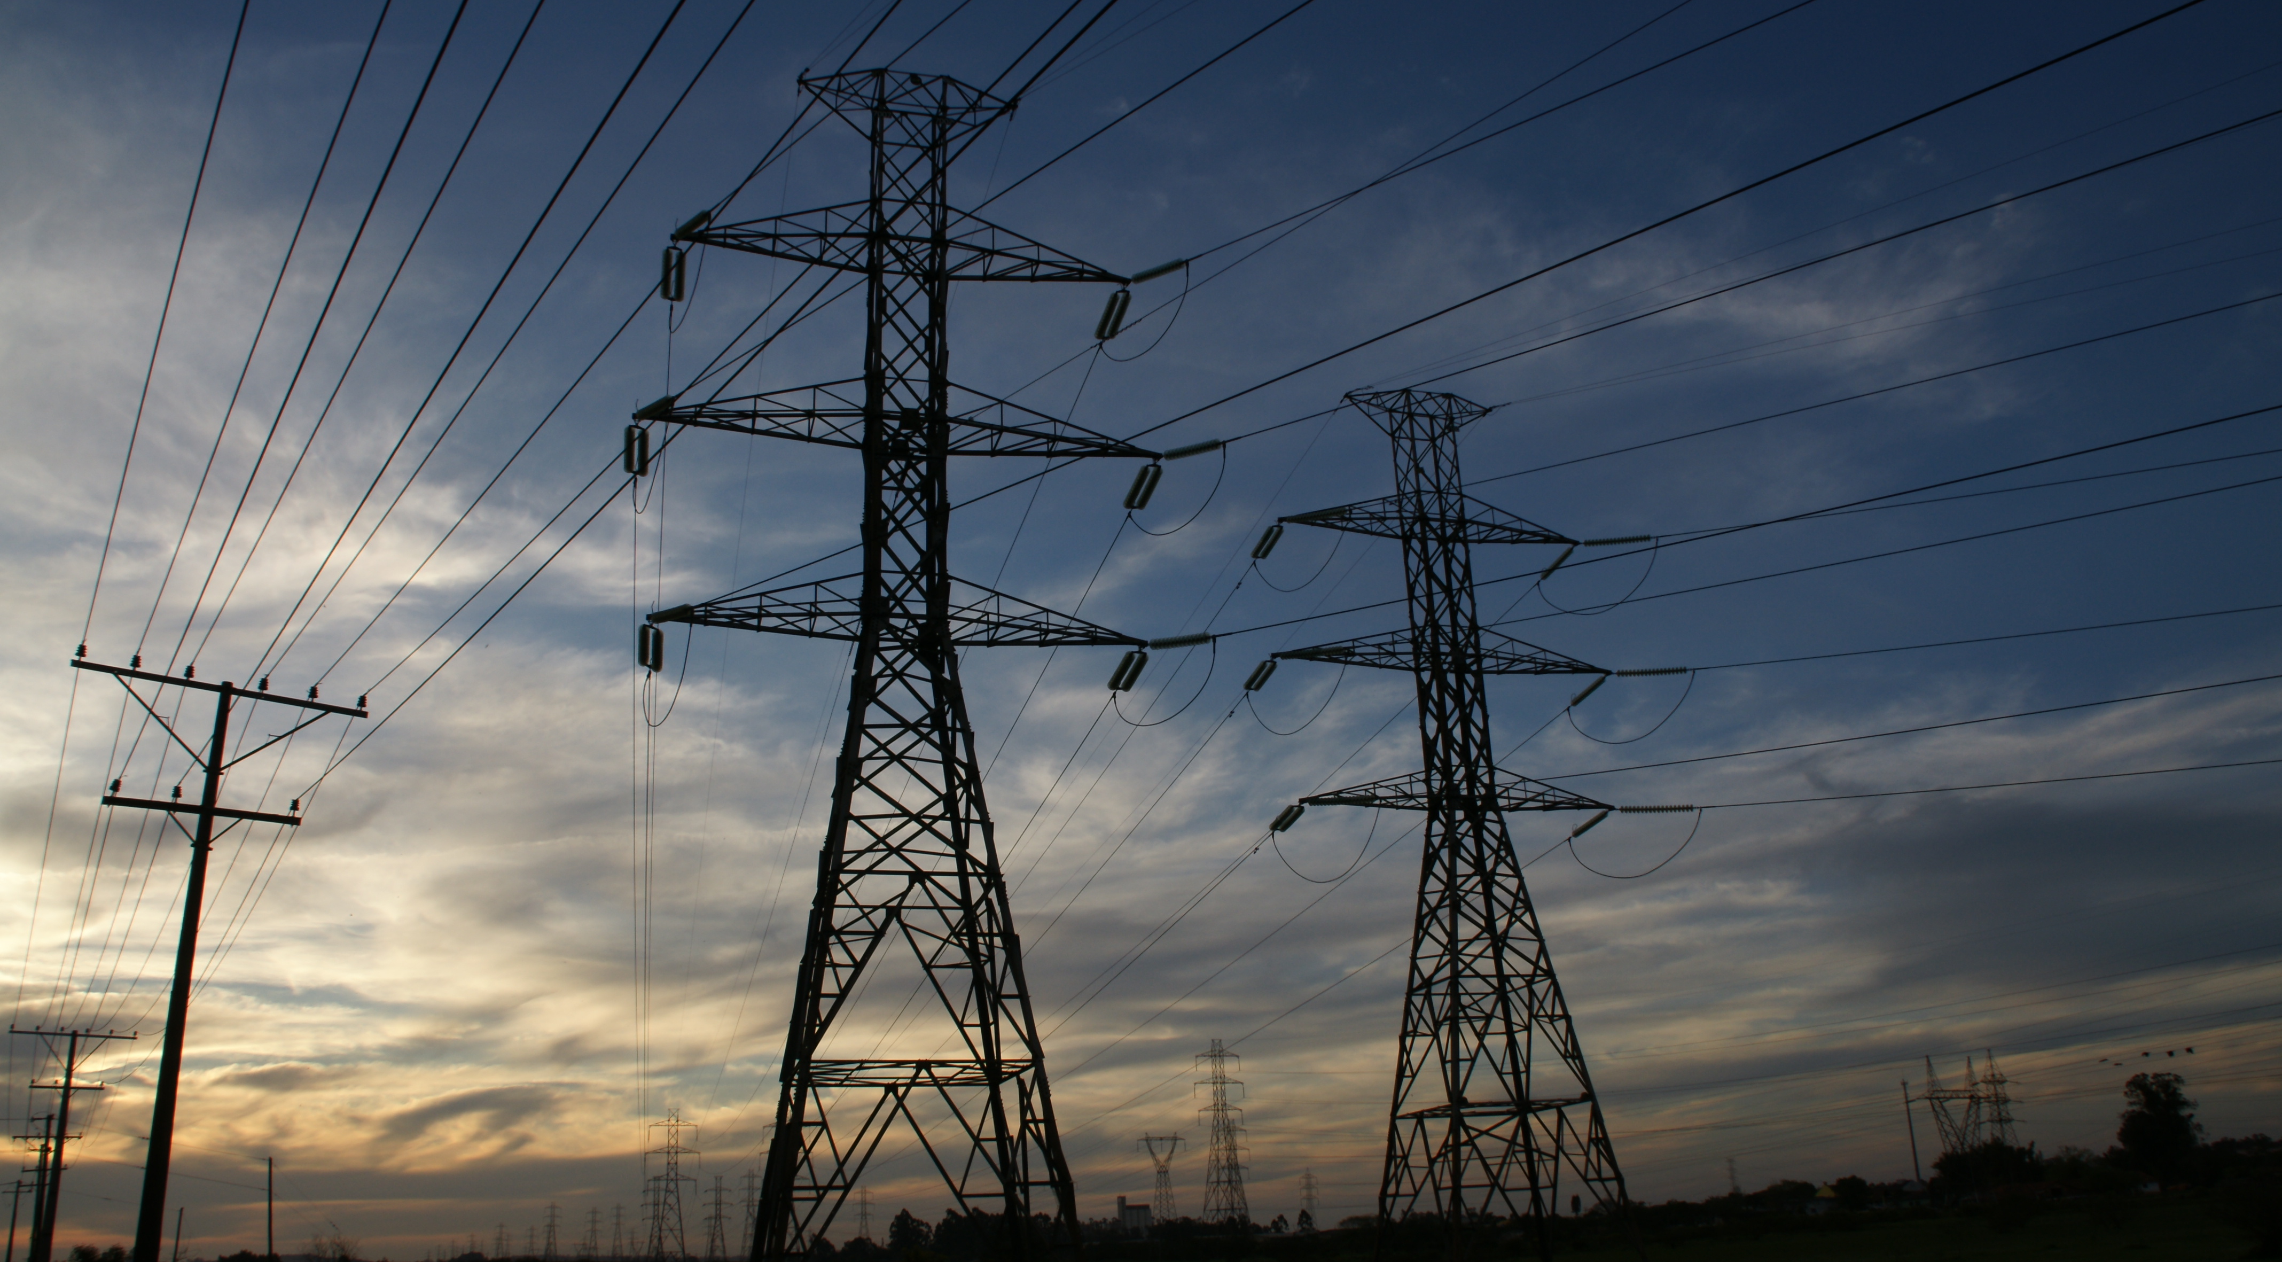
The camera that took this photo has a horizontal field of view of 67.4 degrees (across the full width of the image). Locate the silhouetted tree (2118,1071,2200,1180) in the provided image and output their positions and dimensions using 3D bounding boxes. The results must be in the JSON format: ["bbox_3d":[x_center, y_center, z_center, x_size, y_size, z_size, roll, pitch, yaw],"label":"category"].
[{"bbox_3d":[172.675,84.706,289.868,13.500,19.322,12.500,-13,-22,27],"label":"silhouetted tree"}]

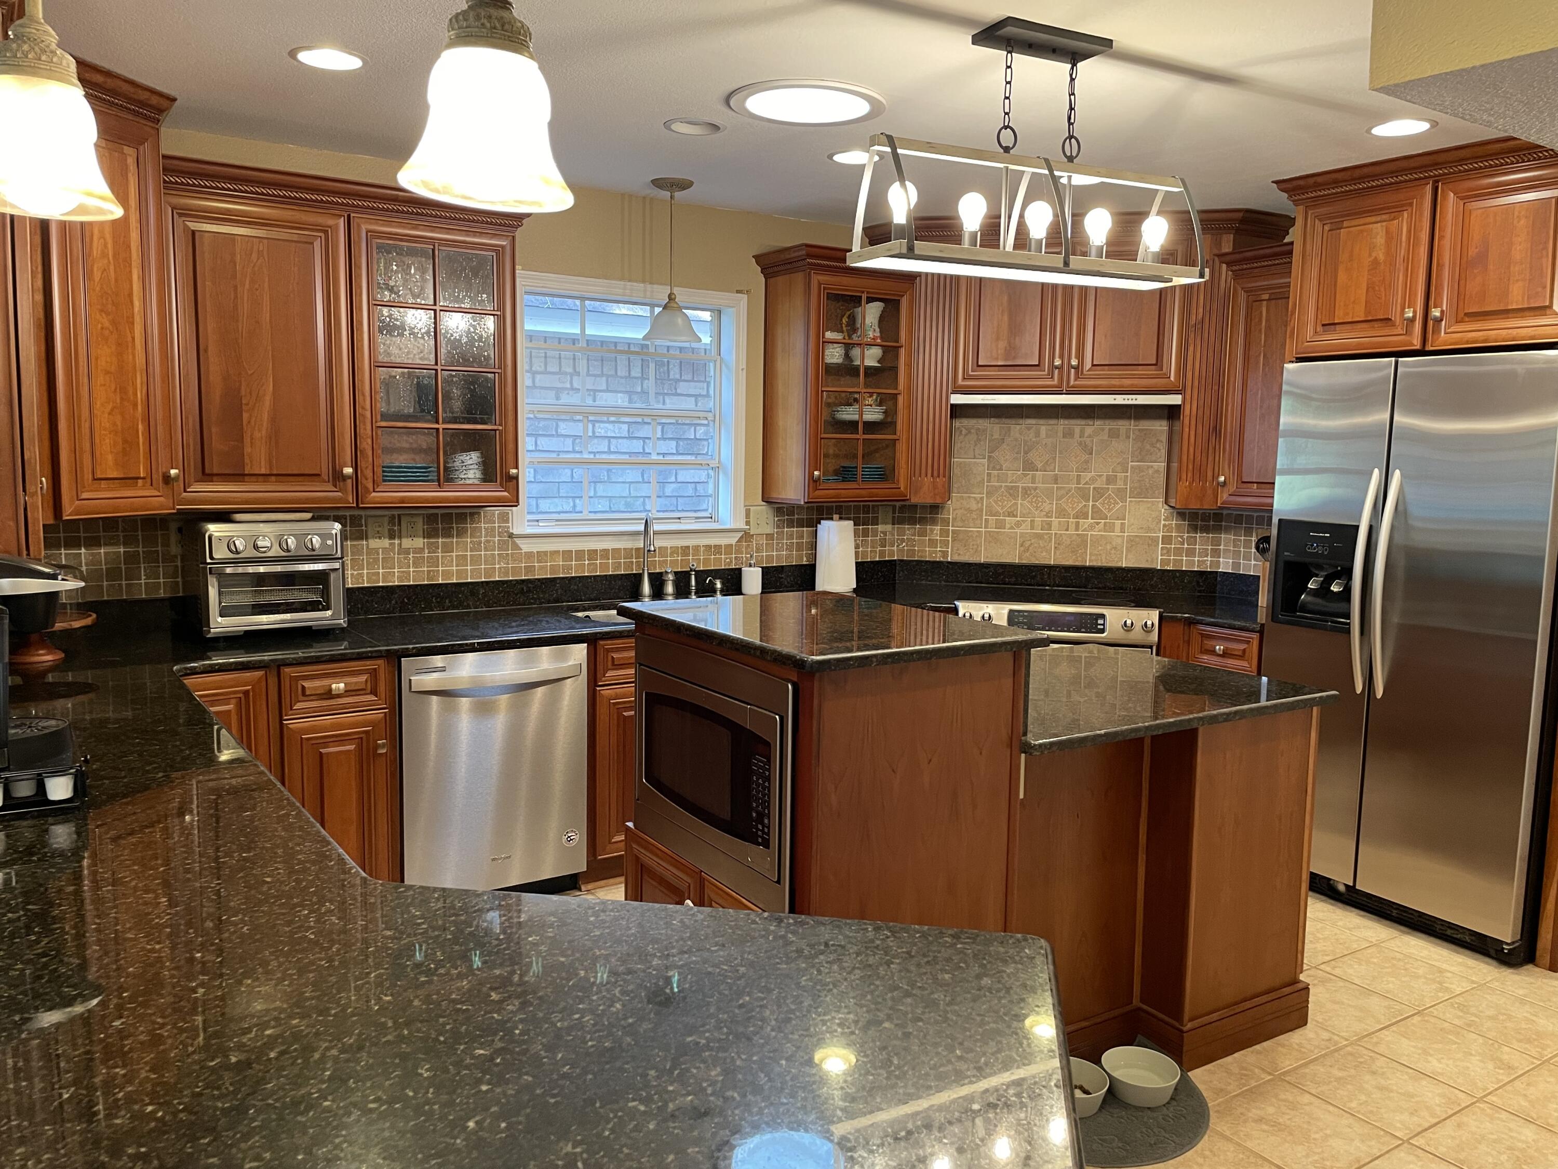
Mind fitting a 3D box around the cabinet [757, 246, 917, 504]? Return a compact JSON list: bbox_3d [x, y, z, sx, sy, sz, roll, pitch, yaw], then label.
[{"bbox_3d":[0.247,-0.837,4.854,0.613,0.994,0.377,-3,8,-33],"label":"cabinet"}]

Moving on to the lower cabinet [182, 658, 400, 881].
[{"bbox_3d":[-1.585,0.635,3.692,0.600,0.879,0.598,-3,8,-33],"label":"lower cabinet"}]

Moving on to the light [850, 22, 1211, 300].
[{"bbox_3d":[0.597,-0.983,2.691,0.842,0.523,0.233,-2,7,-24],"label":"light"}]

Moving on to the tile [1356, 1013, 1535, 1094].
[{"bbox_3d":[1.742,1.222,3.044,0.326,0.012,0.324,-3,8,-33],"label":"tile"}]

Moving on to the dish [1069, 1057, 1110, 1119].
[{"bbox_3d":[0.678,1.172,2.715,0.178,0.065,0.178,1,6,0],"label":"dish"}]

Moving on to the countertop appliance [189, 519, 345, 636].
[{"bbox_3d":[-1.593,-0.027,3.667,0.395,0.355,0.380,-3,8,-32],"label":"countertop appliance"}]

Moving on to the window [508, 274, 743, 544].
[{"bbox_3d":[-0.568,-0.646,4.530,1.000,1.000,0.130,-3,8,-32],"label":"window"}]

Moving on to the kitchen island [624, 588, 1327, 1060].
[{"bbox_3d":[0.510,0.611,3.118,1.585,1.095,1.070,-3,8,-32],"label":"kitchen island"}]

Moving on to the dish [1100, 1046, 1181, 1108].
[{"bbox_3d":[0.853,1.169,2.764,0.180,0.065,0.180,1,6,0],"label":"dish"}]

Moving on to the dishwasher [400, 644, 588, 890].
[{"bbox_3d":[-1.048,0.609,4.000,0.609,0.859,0.613,-3,8,-33],"label":"dishwasher"}]

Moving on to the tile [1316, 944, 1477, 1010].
[{"bbox_3d":[1.850,1.172,3.489,0.326,0.012,0.324,-3,8,-33],"label":"tile"}]

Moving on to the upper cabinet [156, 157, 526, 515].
[{"bbox_3d":[-1.391,-0.743,3.777,1.121,0.990,0.377,-3,8,-33],"label":"upper cabinet"}]

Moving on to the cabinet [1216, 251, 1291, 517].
[{"bbox_3d":[1.941,-0.763,4.405,0.370,0.965,0.460,-3,8,-32],"label":"cabinet"}]

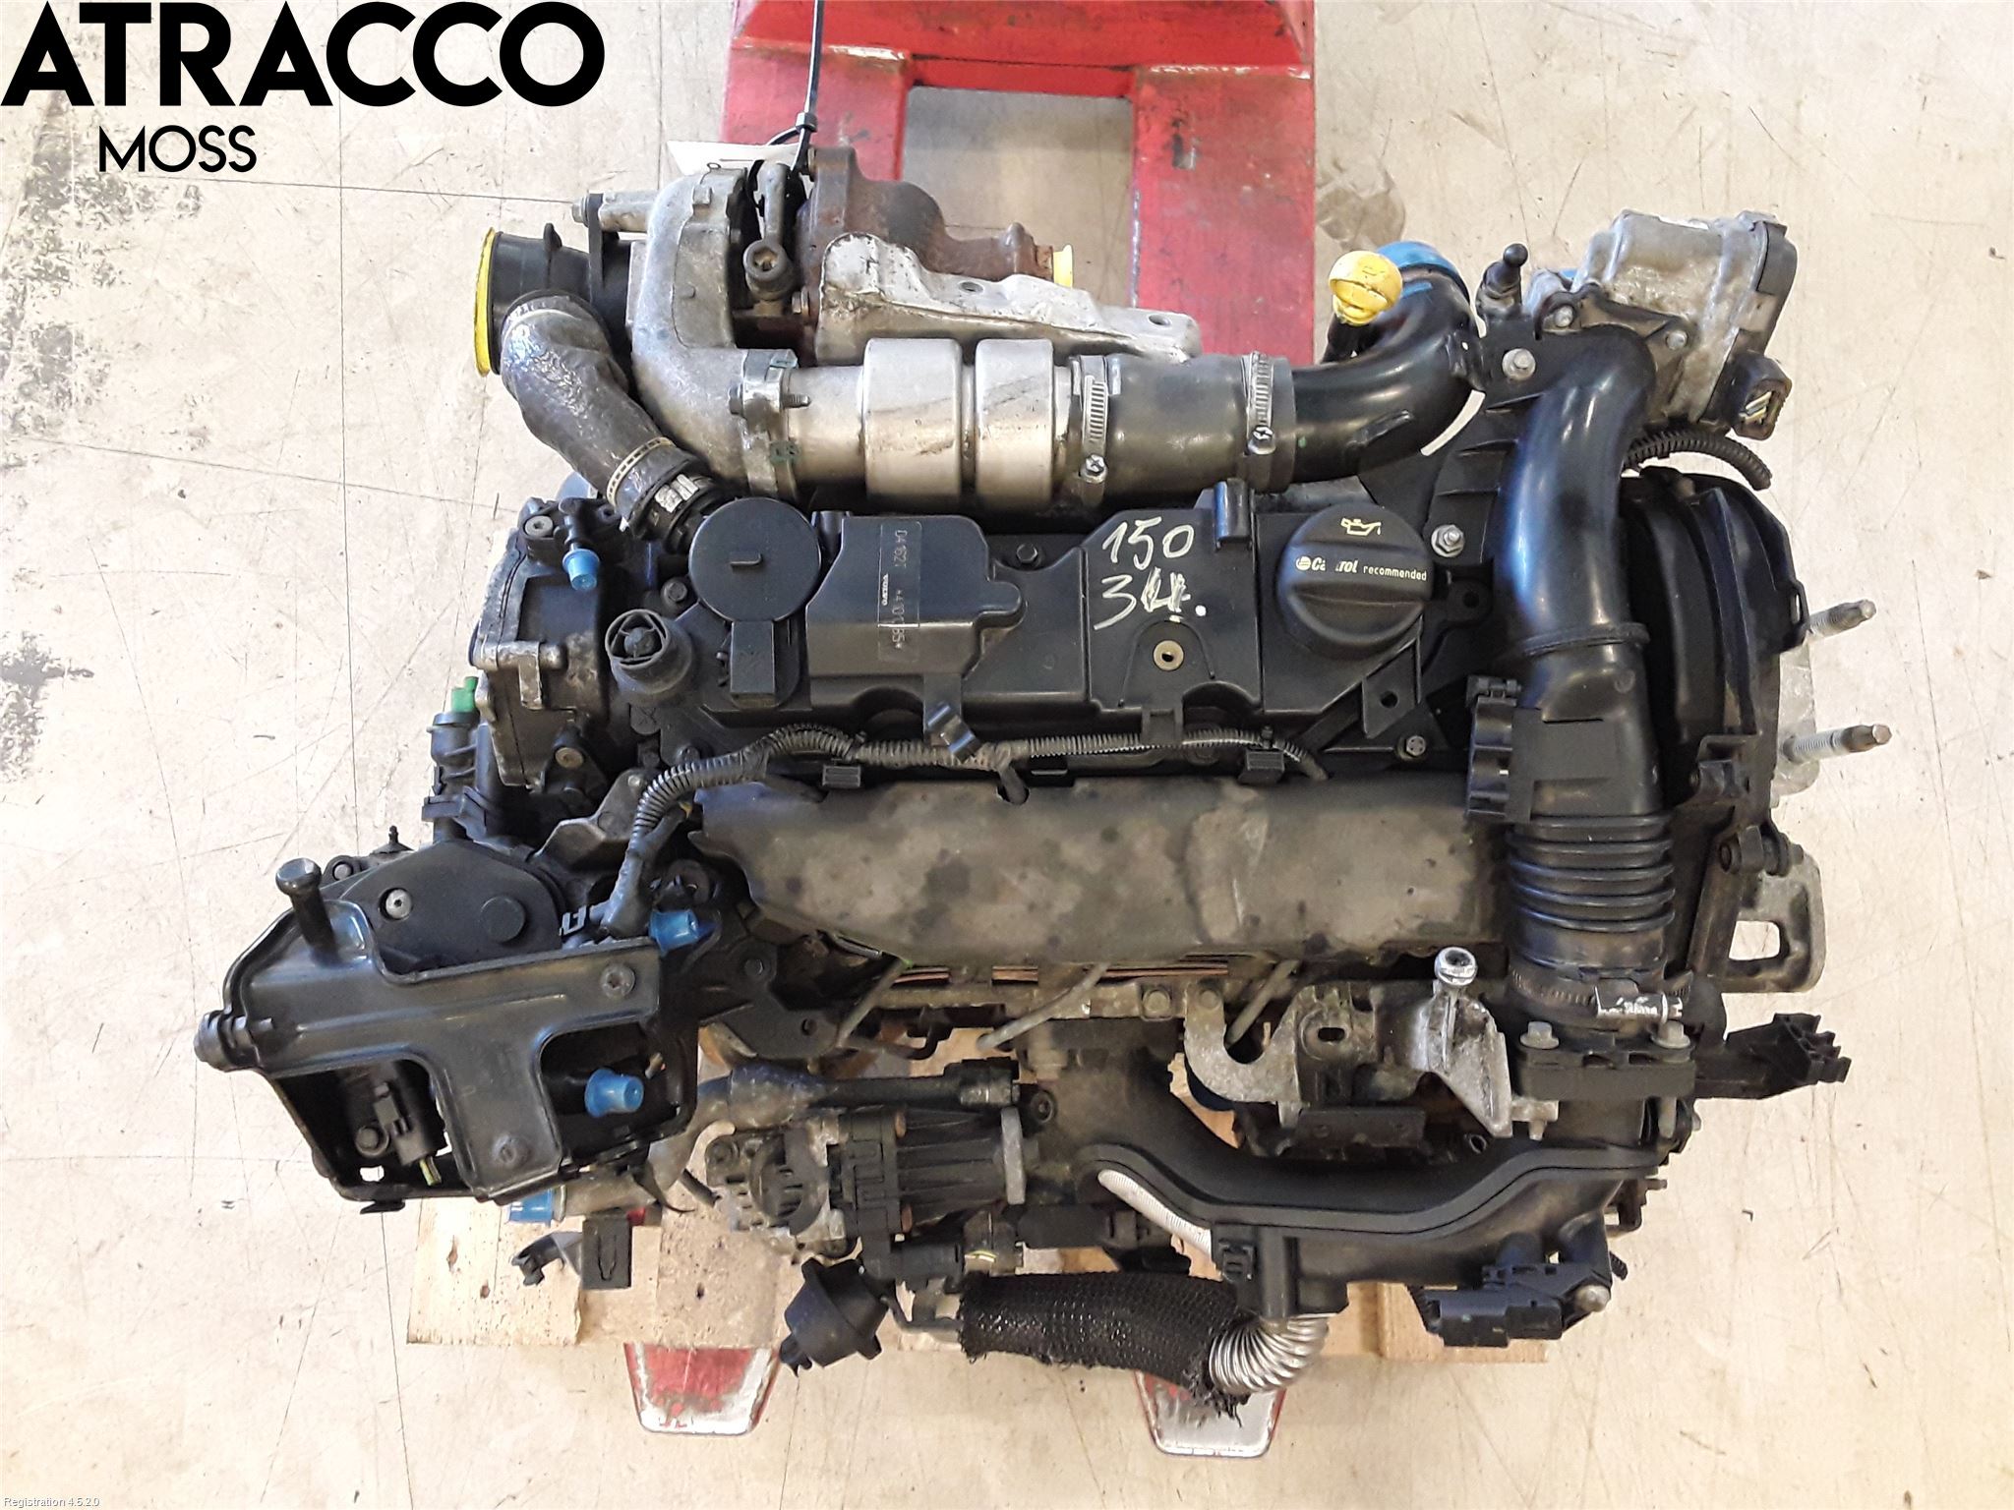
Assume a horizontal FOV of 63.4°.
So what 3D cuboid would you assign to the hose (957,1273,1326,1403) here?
[{"bbox_3d":[0.069,0.300,0.840,0.185,0.055,0.060,0,75,0],"label":"hose"}]

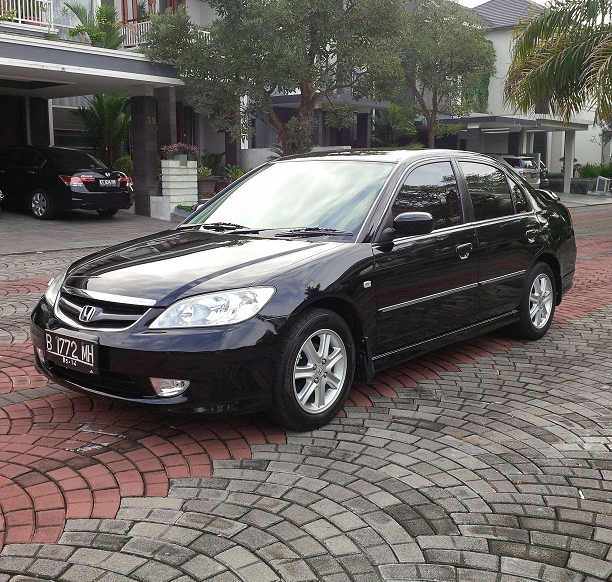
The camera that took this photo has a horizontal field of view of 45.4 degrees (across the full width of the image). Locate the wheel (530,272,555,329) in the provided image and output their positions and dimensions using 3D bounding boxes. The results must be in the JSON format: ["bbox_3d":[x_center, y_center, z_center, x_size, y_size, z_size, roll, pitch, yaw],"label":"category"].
[{"bbox_3d":[1.737,0.075,5.602,0.150,0.420,0.420,8,12,40],"label":"wheel"}]

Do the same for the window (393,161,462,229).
[{"bbox_3d":[0.713,-0.577,4.393,0.050,0.440,0.930,-21,-7,41],"label":"window"}]

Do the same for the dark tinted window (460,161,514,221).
[{"bbox_3d":[1.235,-0.690,5.002,0.050,0.430,0.660,-21,-7,41],"label":"dark tinted window"}]

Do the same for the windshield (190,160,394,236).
[{"bbox_3d":[-0.099,-0.587,4.487,1.380,0.140,0.840,8,44,40],"label":"windshield"}]

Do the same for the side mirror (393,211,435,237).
[{"bbox_3d":[0.571,-0.359,3.922,0.215,0.135,0.120,8,12,40],"label":"side mirror"}]

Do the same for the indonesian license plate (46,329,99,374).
[{"bbox_3d":[-1.103,0.286,3.454,0.430,0.140,0.020,8,11,40],"label":"indonesian license plate"}]

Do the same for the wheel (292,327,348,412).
[{"bbox_3d":[0.022,0.389,3.646,0.150,0.420,0.420,8,12,40],"label":"wheel"}]

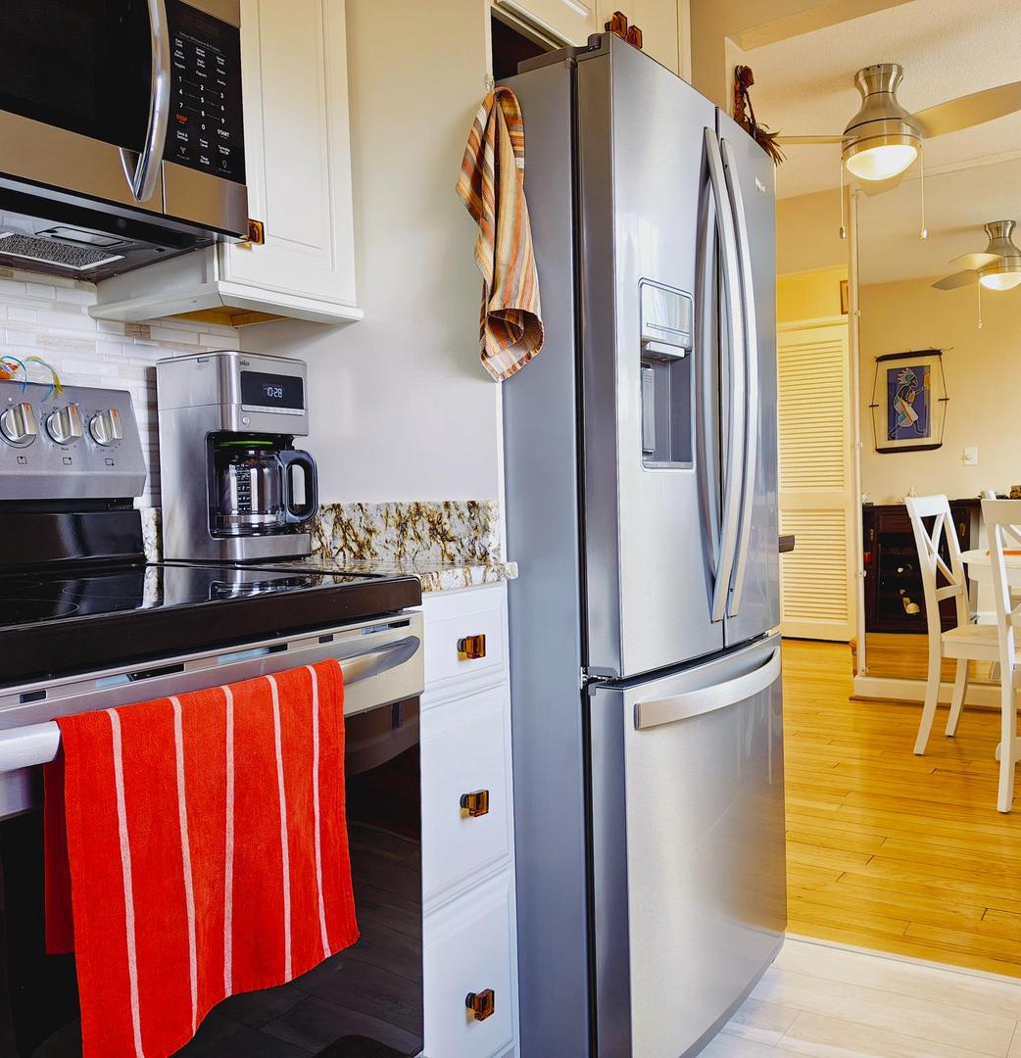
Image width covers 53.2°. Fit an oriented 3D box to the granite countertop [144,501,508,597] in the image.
[{"bbox_3d":[-0.330,0.024,1.704,0.635,0.133,0.292,0,2,32],"label":"granite countertop"}]

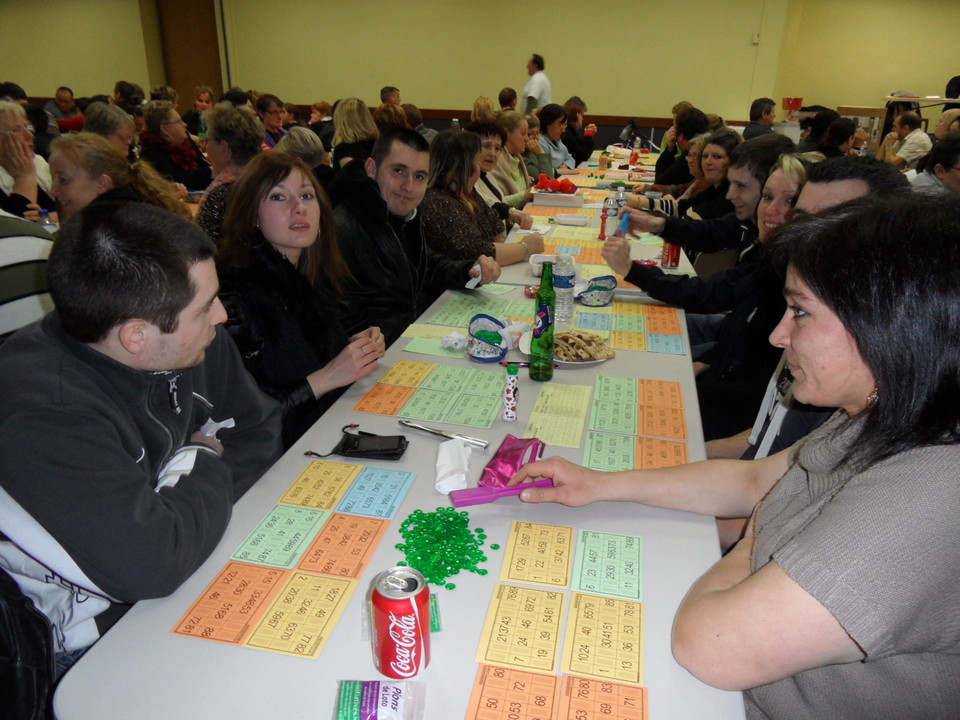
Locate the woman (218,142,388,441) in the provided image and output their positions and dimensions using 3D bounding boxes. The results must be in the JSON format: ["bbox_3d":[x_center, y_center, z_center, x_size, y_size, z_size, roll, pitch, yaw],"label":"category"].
[{"bbox_3d":[-0.327,0.151,1.615,0.740,1.246,0.480,16,27,35],"label":"woman"}]

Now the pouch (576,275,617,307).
[{"bbox_3d":[0.367,-0.220,2.087,0.112,0.072,0.090,2,23,3],"label":"pouch"}]

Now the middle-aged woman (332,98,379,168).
[{"bbox_3d":[-0.836,-1.027,4.419,0.480,1.321,0.750,-15,26,-31],"label":"middle-aged woman"}]

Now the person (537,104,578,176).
[{"bbox_3d":[0.666,-1.279,5.092,0.750,1.260,0.500,11,25,27],"label":"person"}]

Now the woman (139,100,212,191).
[{"bbox_3d":[-1.449,-0.722,3.621,0.740,1.271,0.500,5,23,11],"label":"woman"}]

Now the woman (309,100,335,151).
[{"bbox_3d":[-1.834,-2.229,7.476,0.750,1.256,0.500,3,22,8],"label":"woman"}]

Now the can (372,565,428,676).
[{"bbox_3d":[-0.090,0.305,0.772,0.066,0.116,0.066,-4,22,-8],"label":"can"}]

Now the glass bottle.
[{"bbox_3d":[0.146,-0.082,1.500,0.058,0.264,0.058,1,23,0],"label":"glass bottle"}]

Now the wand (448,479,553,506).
[{"bbox_3d":[0.037,0.213,1.069,0.172,0.016,0.028,-8,23,-18],"label":"wand"}]

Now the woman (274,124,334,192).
[{"bbox_3d":[-0.901,-0.439,3.054,0.740,1.193,0.480,5,23,12],"label":"woman"}]

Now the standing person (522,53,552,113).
[{"bbox_3d":[0.668,-2.813,8.142,0.340,1.691,0.520,3,23,5],"label":"standing person"}]

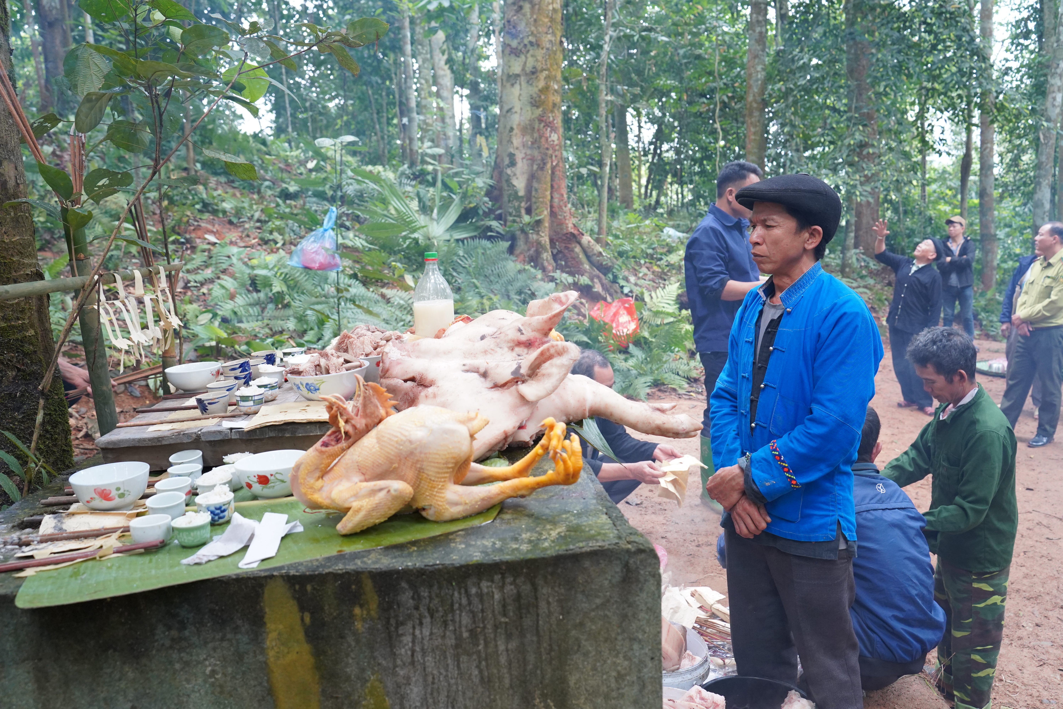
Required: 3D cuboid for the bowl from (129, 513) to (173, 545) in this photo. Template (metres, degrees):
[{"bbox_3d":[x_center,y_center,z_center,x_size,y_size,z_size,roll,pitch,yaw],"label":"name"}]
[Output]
[{"bbox_3d":[-0.582,0.272,1.268,0.058,0.036,0.058,-3,10,0],"label":"bowl"}]

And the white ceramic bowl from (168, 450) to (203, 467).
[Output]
[{"bbox_3d":[-0.630,0.206,1.514,0.061,0.040,0.061,-3,10,0],"label":"white ceramic bowl"}]

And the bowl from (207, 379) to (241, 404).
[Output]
[{"bbox_3d":[-0.659,0.083,1.774,0.065,0.039,0.065,-3,10,0],"label":"bowl"}]

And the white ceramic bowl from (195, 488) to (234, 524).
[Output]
[{"bbox_3d":[-0.510,0.250,1.337,0.059,0.038,0.059,-2,10,0],"label":"white ceramic bowl"}]

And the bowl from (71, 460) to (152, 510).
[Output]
[{"bbox_3d":[-0.712,0.229,1.405,0.123,0.058,0.123,-3,10,0],"label":"bowl"}]

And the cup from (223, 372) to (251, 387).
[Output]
[{"bbox_3d":[-0.682,0.063,1.929,0.065,0.038,0.065,-2,10,0],"label":"cup"}]

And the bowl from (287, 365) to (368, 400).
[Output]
[{"bbox_3d":[-0.453,0.061,1.814,0.197,0.070,0.197,-2,10,0],"label":"bowl"}]

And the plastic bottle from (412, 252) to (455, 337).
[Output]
[{"bbox_3d":[-0.216,-0.074,1.848,0.090,0.307,0.090,-2,10,0],"label":"plastic bottle"}]

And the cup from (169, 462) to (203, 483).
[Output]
[{"bbox_3d":[-0.626,0.225,1.498,0.057,0.037,0.057,-2,10,0],"label":"cup"}]

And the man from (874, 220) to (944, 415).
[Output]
[{"bbox_3d":[3.289,-0.348,7.193,0.520,1.720,0.470,-8,12,-29],"label":"man"}]

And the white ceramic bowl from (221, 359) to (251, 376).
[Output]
[{"bbox_3d":[-0.683,0.037,1.924,0.065,0.038,0.065,-9,11,0],"label":"white ceramic bowl"}]

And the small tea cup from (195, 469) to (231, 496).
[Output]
[{"bbox_3d":[-0.540,0.232,1.413,0.058,0.040,0.058,-3,10,0],"label":"small tea cup"}]

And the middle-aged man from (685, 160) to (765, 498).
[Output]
[{"bbox_3d":[0.945,-0.057,3.880,0.500,1.660,0.500,0,11,17],"label":"middle-aged man"}]

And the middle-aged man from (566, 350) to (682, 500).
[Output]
[{"bbox_3d":[0.305,0.430,3.420,0.680,0.930,0.520,-1,10,11],"label":"middle-aged man"}]

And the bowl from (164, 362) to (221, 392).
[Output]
[{"bbox_3d":[-0.771,0.057,1.895,0.124,0.056,0.124,-3,10,0],"label":"bowl"}]

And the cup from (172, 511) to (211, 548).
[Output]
[{"bbox_3d":[-0.510,0.268,1.245,0.055,0.037,0.055,-2,10,0],"label":"cup"}]

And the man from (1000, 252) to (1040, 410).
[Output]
[{"bbox_3d":[4.276,-0.269,6.950,0.550,1.650,0.330,4,12,30],"label":"man"}]

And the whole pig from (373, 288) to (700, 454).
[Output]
[{"bbox_3d":[0.015,0.025,1.758,0.670,0.300,0.380,-2,10,0],"label":"whole pig"}]

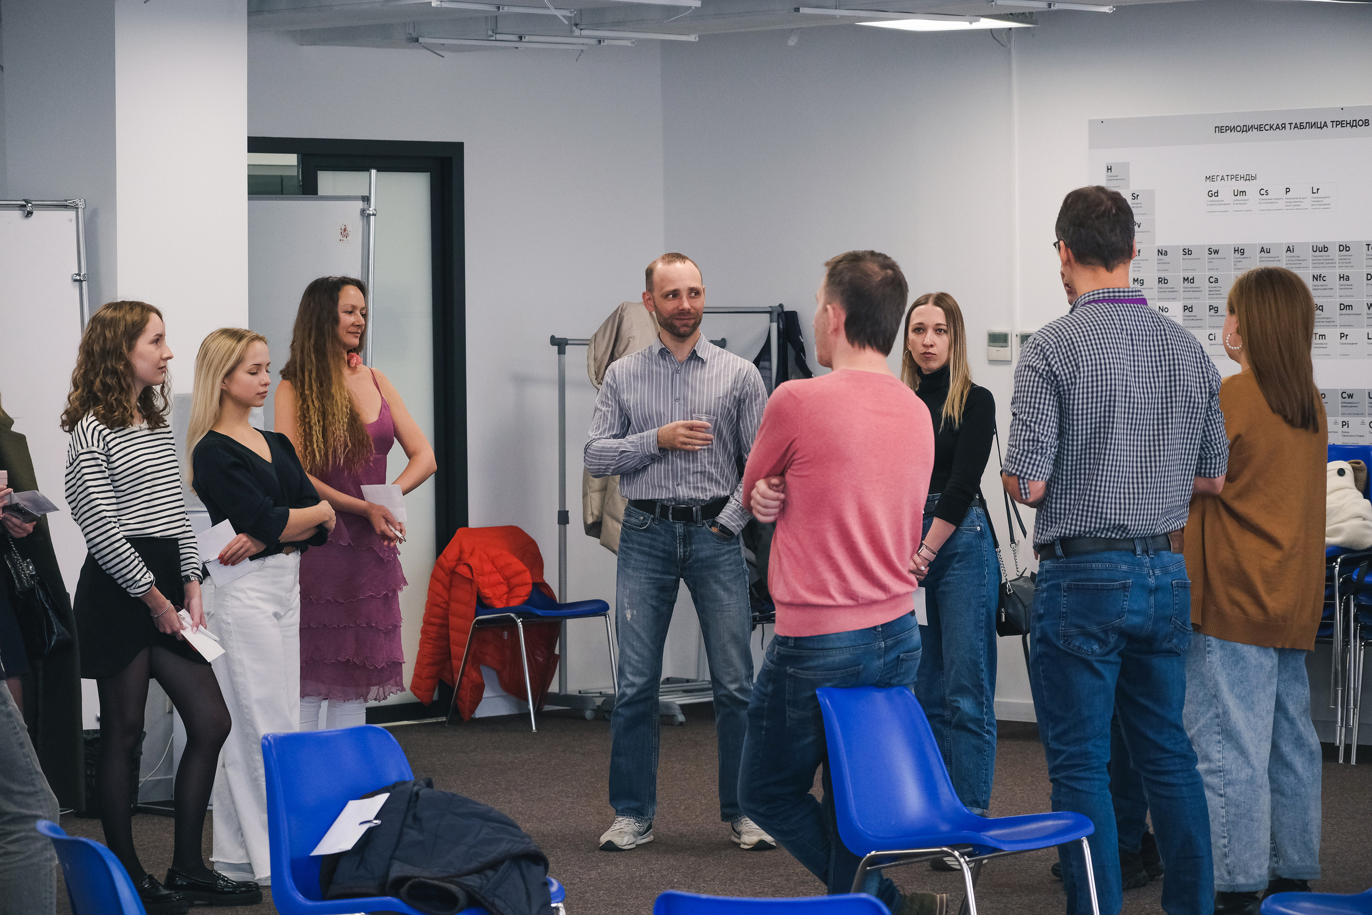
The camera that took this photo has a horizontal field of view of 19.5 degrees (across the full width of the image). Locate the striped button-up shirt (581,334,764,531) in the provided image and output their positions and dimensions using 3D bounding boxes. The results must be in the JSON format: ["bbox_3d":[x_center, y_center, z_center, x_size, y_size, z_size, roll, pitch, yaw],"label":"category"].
[{"bbox_3d":[-0.028,-0.068,12.097,0.550,0.610,0.340,-1,2,2],"label":"striped button-up shirt"}]

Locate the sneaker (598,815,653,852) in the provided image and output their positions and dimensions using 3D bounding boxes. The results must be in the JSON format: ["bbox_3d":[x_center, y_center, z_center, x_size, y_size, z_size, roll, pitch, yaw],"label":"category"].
[{"bbox_3d":[-0.178,1.122,12.129,0.110,0.115,0.300,0,2,19],"label":"sneaker"}]

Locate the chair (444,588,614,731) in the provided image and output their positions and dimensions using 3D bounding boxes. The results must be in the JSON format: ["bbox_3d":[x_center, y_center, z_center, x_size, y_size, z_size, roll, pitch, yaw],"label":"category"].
[{"bbox_3d":[-0.610,0.644,15.632,0.520,0.780,0.520,1,3,40],"label":"chair"}]

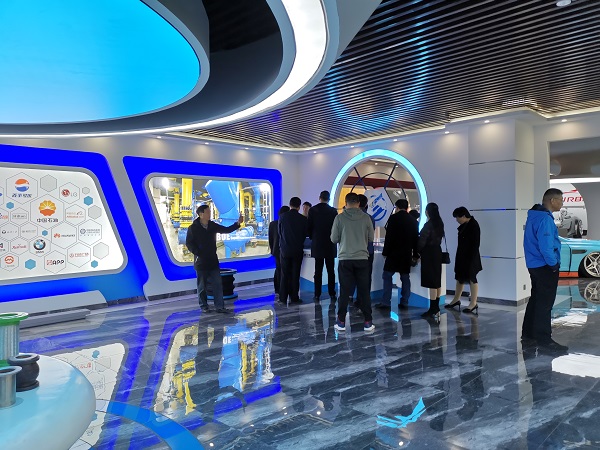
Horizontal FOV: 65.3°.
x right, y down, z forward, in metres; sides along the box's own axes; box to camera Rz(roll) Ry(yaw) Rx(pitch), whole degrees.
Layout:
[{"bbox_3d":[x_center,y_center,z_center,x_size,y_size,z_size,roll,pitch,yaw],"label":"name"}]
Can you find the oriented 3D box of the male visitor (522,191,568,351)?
[{"bbox_3d":[2.653,0.476,5.102,0.430,1.735,0.530,-1,1,13],"label":"male visitor"}]

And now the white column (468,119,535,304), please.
[{"bbox_3d":[3.434,-0.187,7.973,0.760,2.972,0.784,-1,1,-44],"label":"white column"}]

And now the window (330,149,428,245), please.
[{"bbox_3d":[1.638,-0.326,9.942,0.200,2.520,2.546,-1,1,-44],"label":"window"}]

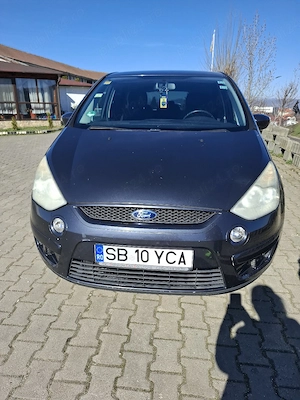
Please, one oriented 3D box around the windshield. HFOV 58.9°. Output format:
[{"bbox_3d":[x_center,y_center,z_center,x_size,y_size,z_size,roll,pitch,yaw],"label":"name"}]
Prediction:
[{"bbox_3d":[0.116,-0.928,2.504,1.500,0.170,1.070,2,49,5],"label":"windshield"}]

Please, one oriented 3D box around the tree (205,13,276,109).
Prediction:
[{"bbox_3d":[5.176,-7.208,15.497,4.120,6.350,3.800,2,18,5],"label":"tree"}]

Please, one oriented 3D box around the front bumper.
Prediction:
[{"bbox_3d":[-0.009,0.213,1.616,1.800,0.510,0.550,2,18,5],"label":"front bumper"}]

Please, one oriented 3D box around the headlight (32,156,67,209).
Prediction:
[{"bbox_3d":[-0.628,-0.121,1.726,0.390,0.290,0.540,2,18,5],"label":"headlight"}]

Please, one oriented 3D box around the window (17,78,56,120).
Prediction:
[{"bbox_3d":[-6.569,-5.868,15.466,2.160,2.210,0.150,-7,20,-23],"label":"window"}]

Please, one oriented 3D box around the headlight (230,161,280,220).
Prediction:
[{"bbox_3d":[0.646,-0.068,1.616,0.390,0.290,0.540,2,18,5],"label":"headlight"}]

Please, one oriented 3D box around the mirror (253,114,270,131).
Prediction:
[{"bbox_3d":[1.092,-0.773,2.660,0.240,0.165,0.150,2,18,5],"label":"mirror"}]

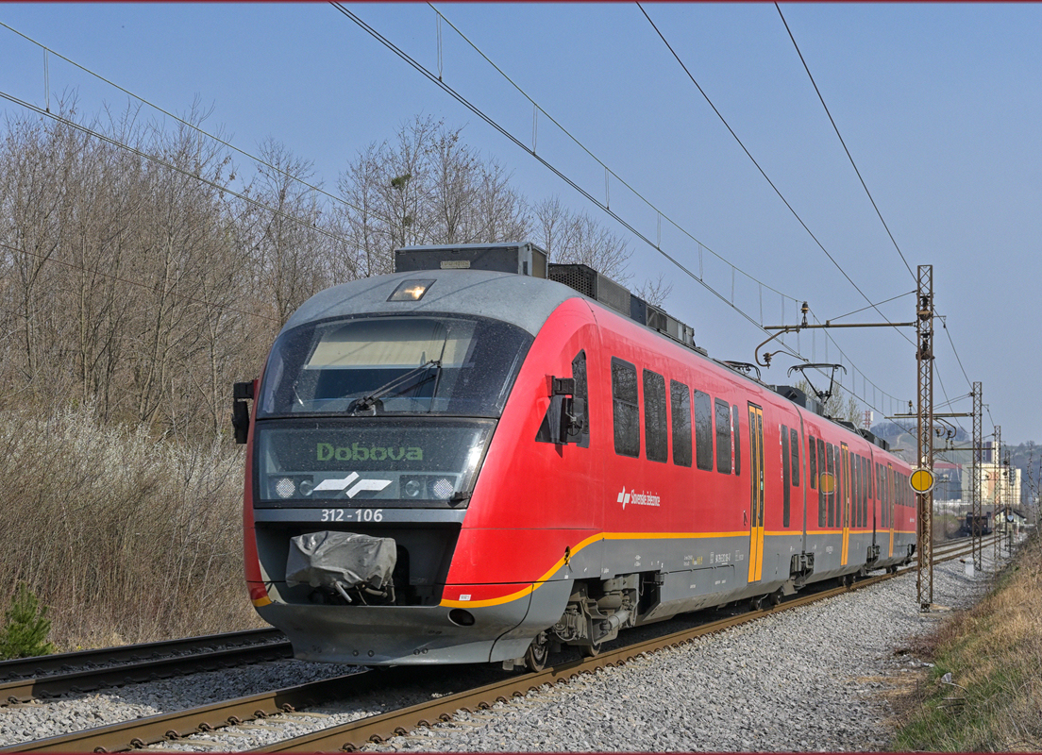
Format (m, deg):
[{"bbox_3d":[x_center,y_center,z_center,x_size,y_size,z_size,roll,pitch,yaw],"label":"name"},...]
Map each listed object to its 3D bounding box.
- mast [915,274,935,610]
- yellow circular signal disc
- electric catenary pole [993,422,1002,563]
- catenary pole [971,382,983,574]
[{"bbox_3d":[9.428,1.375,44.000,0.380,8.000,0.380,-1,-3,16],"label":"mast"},{"bbox_3d":[9.277,2.387,43.600,0.570,0.570,0.050,-1,-3,14],"label":"yellow circular signal disc"},{"bbox_3d":[28.564,6.894,113.000,0.370,8.100,0.370,-1,-3,16],"label":"electric catenary pole"},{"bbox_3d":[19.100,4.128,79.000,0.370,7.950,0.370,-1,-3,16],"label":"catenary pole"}]

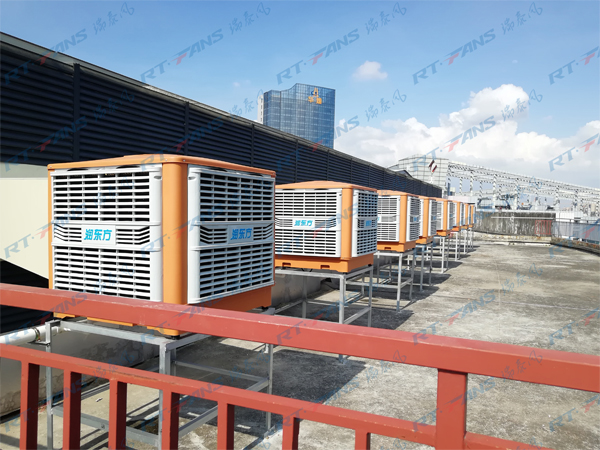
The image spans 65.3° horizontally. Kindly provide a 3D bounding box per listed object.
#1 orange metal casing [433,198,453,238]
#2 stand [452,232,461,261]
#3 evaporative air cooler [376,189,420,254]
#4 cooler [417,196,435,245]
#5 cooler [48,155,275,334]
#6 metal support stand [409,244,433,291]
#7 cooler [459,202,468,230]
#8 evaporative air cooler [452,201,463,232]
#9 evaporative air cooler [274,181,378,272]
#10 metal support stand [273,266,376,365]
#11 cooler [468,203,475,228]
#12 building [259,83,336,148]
[{"bbox_3d":[3.592,-0.227,12.896,1.030,1.018,1.030,2,2,25],"label":"orange metal casing"},{"bbox_3d":[5.175,0.743,16.744,1.020,0.980,1.080,2,2,25],"label":"stand"},{"bbox_3d":[1.420,-0.091,8.034,1.060,1.010,1.060,1,2,25],"label":"evaporative air cooler"},{"bbox_3d":[2.294,-0.129,9.973,1.060,1.010,1.060,1,2,25],"label":"cooler"},{"bbox_3d":[-0.850,0.057,3.069,1.060,1.010,1.060,1,2,26],"label":"cooler"},{"bbox_3d":[2.314,0.856,10.192,0.938,0.926,1.081,2,2,25],"label":"metal support stand"},{"bbox_3d":[6.091,-0.388,18.350,1.030,1.018,1.030,2,2,24],"label":"cooler"},{"bbox_3d":[4.840,-0.313,15.511,1.060,1.010,1.060,1,2,25],"label":"evaporative air cooler"},{"bbox_3d":[0.281,-0.014,5.621,1.060,1.010,1.060,1,2,25],"label":"evaporative air cooler"},{"bbox_3d":[0.271,0.988,5.723,0.938,0.926,1.081,2,2,25],"label":"metal support stand"},{"bbox_3d":[7.231,-0.463,20.881,1.030,1.018,1.030,2,2,25],"label":"cooler"},{"bbox_3d":[-2.000,-36.300,283.700,46.000,88.000,22.000,0,2,-30],"label":"building"}]

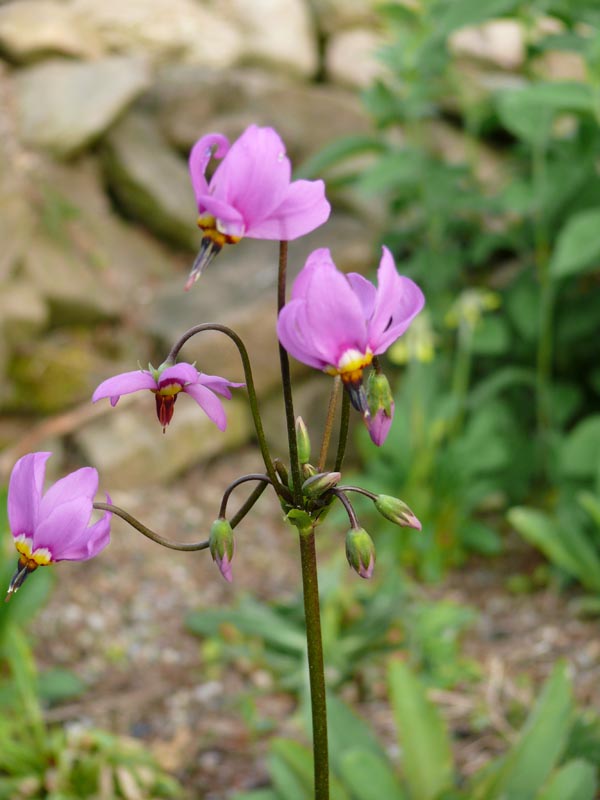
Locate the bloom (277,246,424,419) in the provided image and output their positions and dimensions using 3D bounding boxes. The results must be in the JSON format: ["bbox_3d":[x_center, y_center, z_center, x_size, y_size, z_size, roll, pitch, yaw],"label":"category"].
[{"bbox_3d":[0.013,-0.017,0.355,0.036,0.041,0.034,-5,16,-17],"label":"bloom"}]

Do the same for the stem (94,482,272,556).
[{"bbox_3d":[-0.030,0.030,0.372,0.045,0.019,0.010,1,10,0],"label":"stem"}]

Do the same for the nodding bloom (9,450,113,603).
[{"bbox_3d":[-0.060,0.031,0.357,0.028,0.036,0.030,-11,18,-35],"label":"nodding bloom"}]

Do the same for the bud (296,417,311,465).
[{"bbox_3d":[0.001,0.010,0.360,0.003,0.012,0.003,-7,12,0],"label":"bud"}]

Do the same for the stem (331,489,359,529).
[{"bbox_3d":[0.011,0.028,0.366,0.003,0.012,0.003,-32,-9,0],"label":"stem"}]

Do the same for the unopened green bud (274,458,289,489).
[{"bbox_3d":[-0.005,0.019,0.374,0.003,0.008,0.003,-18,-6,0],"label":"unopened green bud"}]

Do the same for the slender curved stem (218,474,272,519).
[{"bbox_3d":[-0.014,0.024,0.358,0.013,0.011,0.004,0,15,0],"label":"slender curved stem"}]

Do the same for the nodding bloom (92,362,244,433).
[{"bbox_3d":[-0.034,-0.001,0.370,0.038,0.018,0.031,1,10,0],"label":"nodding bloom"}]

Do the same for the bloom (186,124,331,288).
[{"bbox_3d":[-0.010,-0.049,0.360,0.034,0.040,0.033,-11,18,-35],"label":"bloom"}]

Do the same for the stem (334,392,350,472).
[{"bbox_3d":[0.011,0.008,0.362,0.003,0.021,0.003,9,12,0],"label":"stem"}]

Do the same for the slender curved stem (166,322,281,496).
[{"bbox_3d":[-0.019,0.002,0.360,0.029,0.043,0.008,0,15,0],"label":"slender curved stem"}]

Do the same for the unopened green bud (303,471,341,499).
[{"bbox_3d":[0.005,0.022,0.365,0.012,0.005,0.005,-29,0,24],"label":"unopened green bud"}]

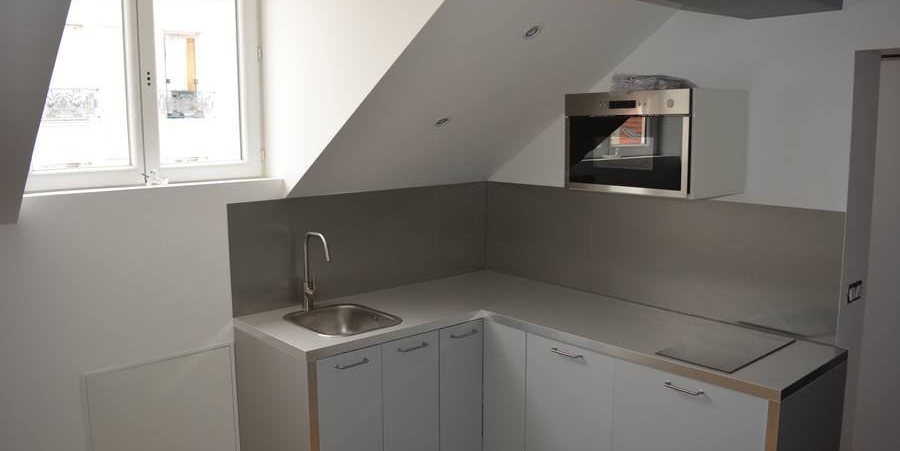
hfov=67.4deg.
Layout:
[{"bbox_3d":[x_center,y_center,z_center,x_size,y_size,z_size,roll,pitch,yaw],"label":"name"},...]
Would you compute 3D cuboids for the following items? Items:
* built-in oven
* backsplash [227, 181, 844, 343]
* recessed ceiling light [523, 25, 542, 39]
[{"bbox_3d":[0.827,-0.345,2.810,0.380,0.395,0.574,-7,10,-41],"label":"built-in oven"},{"bbox_3d":[0.259,0.180,2.723,1.533,0.506,1.894,-7,10,-41],"label":"backsplash"},{"bbox_3d":[0.315,-0.746,2.598,0.082,0.030,0.082,-7,-24,-41],"label":"recessed ceiling light"}]

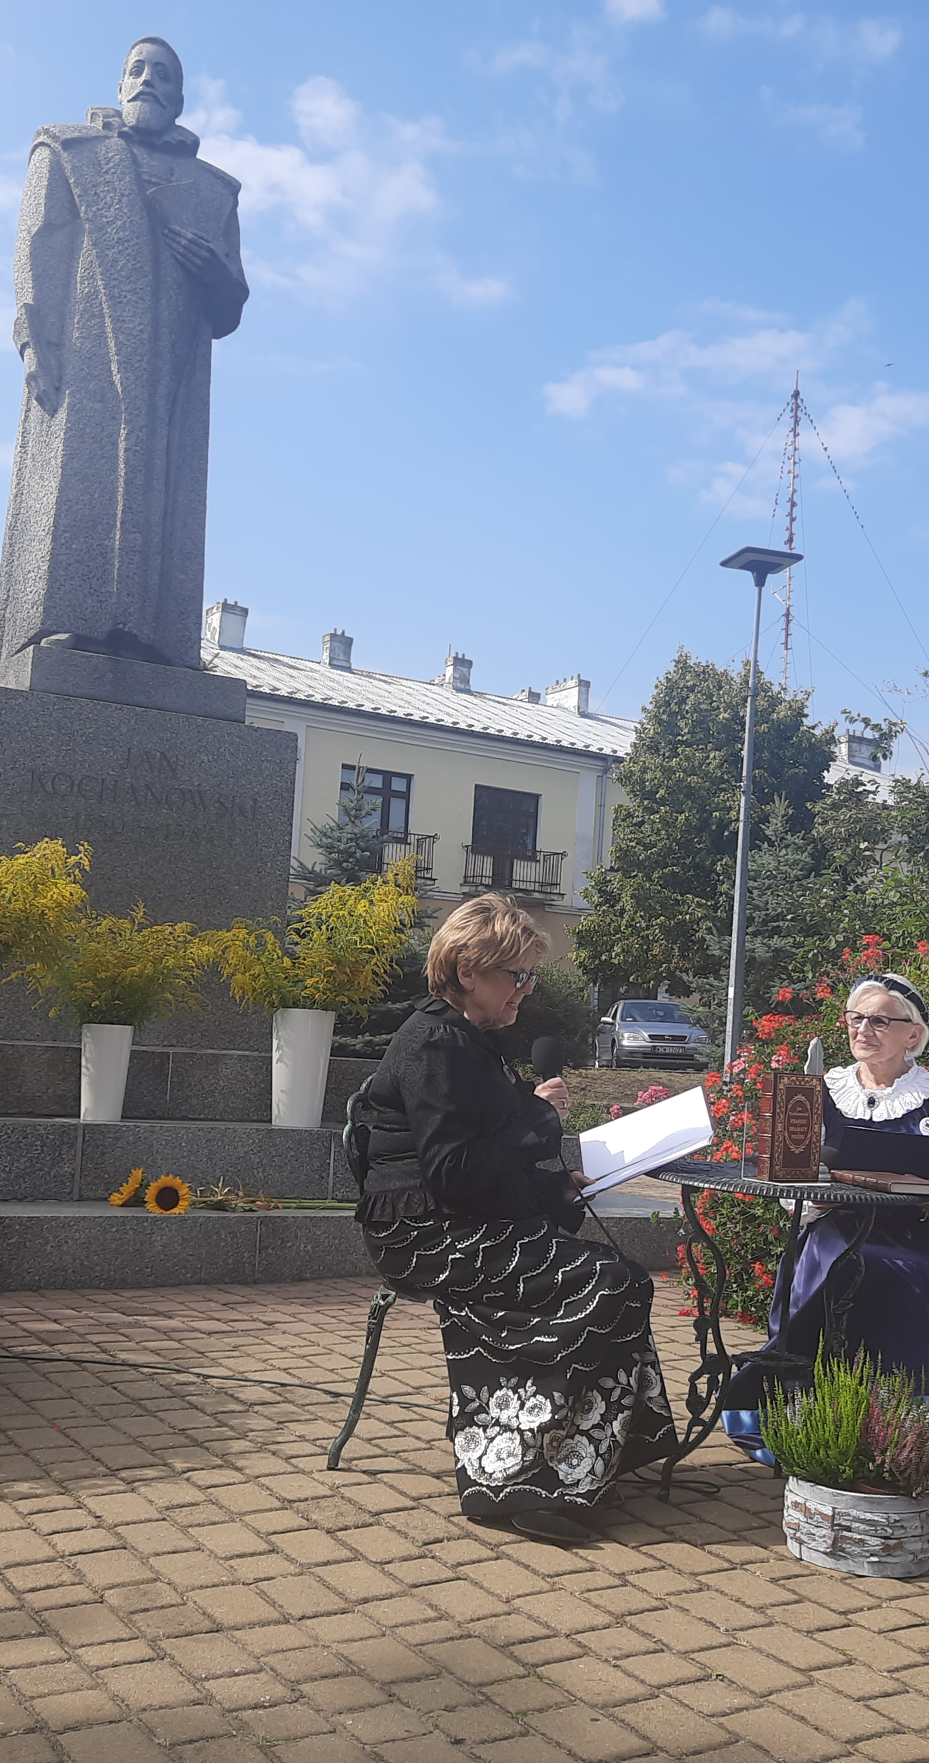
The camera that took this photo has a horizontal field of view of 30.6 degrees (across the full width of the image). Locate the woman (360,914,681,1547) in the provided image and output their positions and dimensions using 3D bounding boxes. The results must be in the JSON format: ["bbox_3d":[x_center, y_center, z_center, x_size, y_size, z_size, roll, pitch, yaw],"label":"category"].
[{"bbox_3d":[0.136,0.683,3.638,0.670,1.270,0.520,3,-5,12],"label":"woman"}]

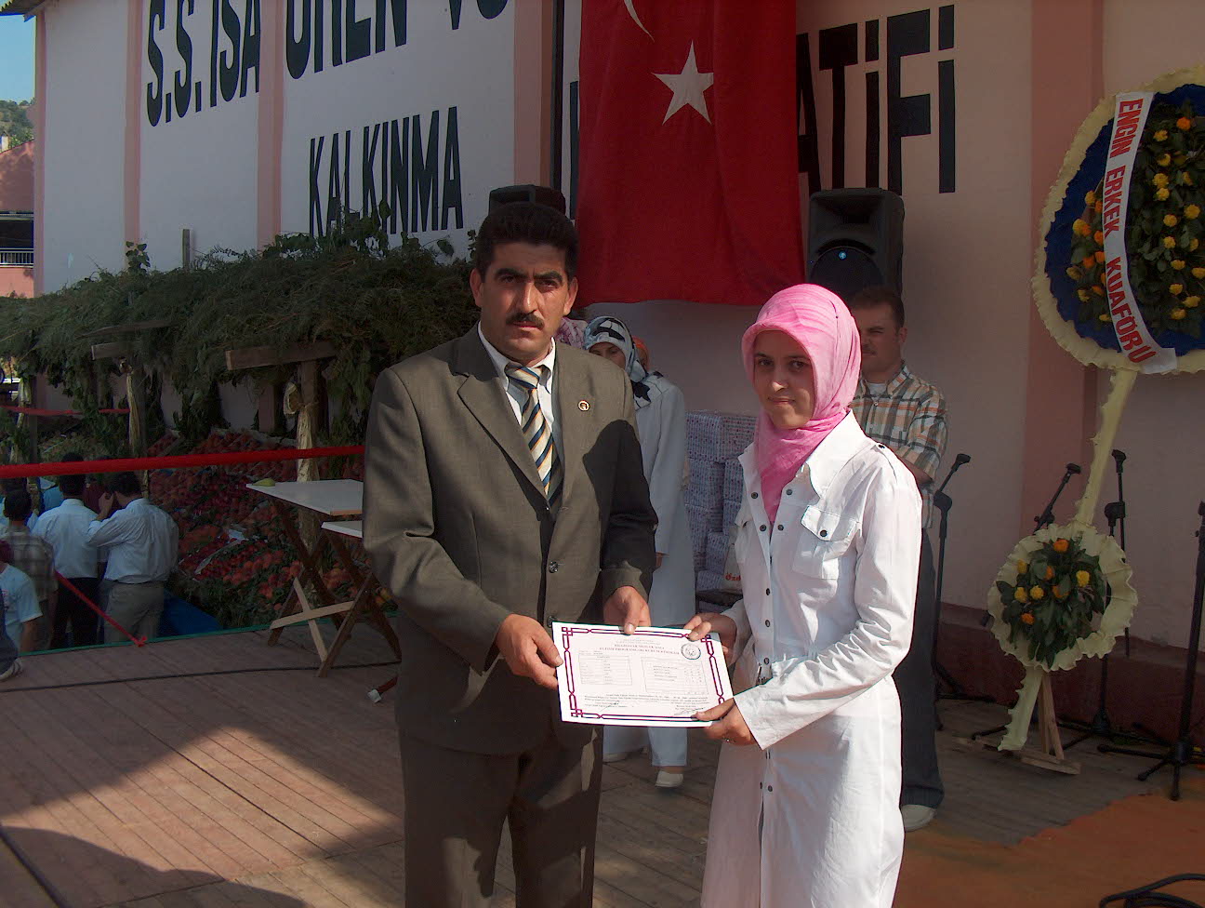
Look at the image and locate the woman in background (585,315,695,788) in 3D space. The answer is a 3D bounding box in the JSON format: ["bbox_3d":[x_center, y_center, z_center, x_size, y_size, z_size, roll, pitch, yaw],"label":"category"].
[{"bbox_3d":[0.135,0.323,4.519,0.460,1.620,0.340,3,6,21],"label":"woman in background"}]

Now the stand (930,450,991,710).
[{"bbox_3d":[1.425,0.535,5.327,0.430,1.060,0.460,-5,8,-41],"label":"stand"}]

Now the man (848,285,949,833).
[{"bbox_3d":[0.893,0.321,4.104,0.500,1.720,0.360,2,6,18],"label":"man"}]

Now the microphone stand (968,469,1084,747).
[{"bbox_3d":[1.695,0.559,5.067,0.420,1.070,0.480,-5,8,-41],"label":"microphone stand"}]

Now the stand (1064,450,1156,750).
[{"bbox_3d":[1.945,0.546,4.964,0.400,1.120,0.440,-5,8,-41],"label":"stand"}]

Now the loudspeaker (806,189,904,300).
[{"bbox_3d":[1.063,-0.803,5.450,0.360,0.600,0.340,4,7,34],"label":"loudspeaker"}]

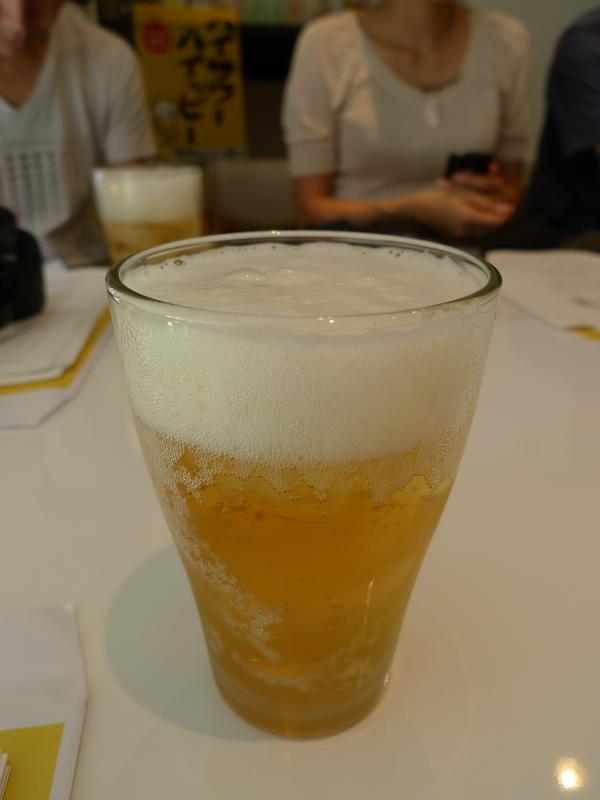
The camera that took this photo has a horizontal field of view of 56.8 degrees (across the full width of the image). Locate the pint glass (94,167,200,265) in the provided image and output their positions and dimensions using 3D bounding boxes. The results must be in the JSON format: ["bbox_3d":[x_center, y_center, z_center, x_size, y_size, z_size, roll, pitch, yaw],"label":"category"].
[{"bbox_3d":[-0.127,-0.137,0.495,0.089,0.131,0.089,0,26,0],"label":"pint glass"}]

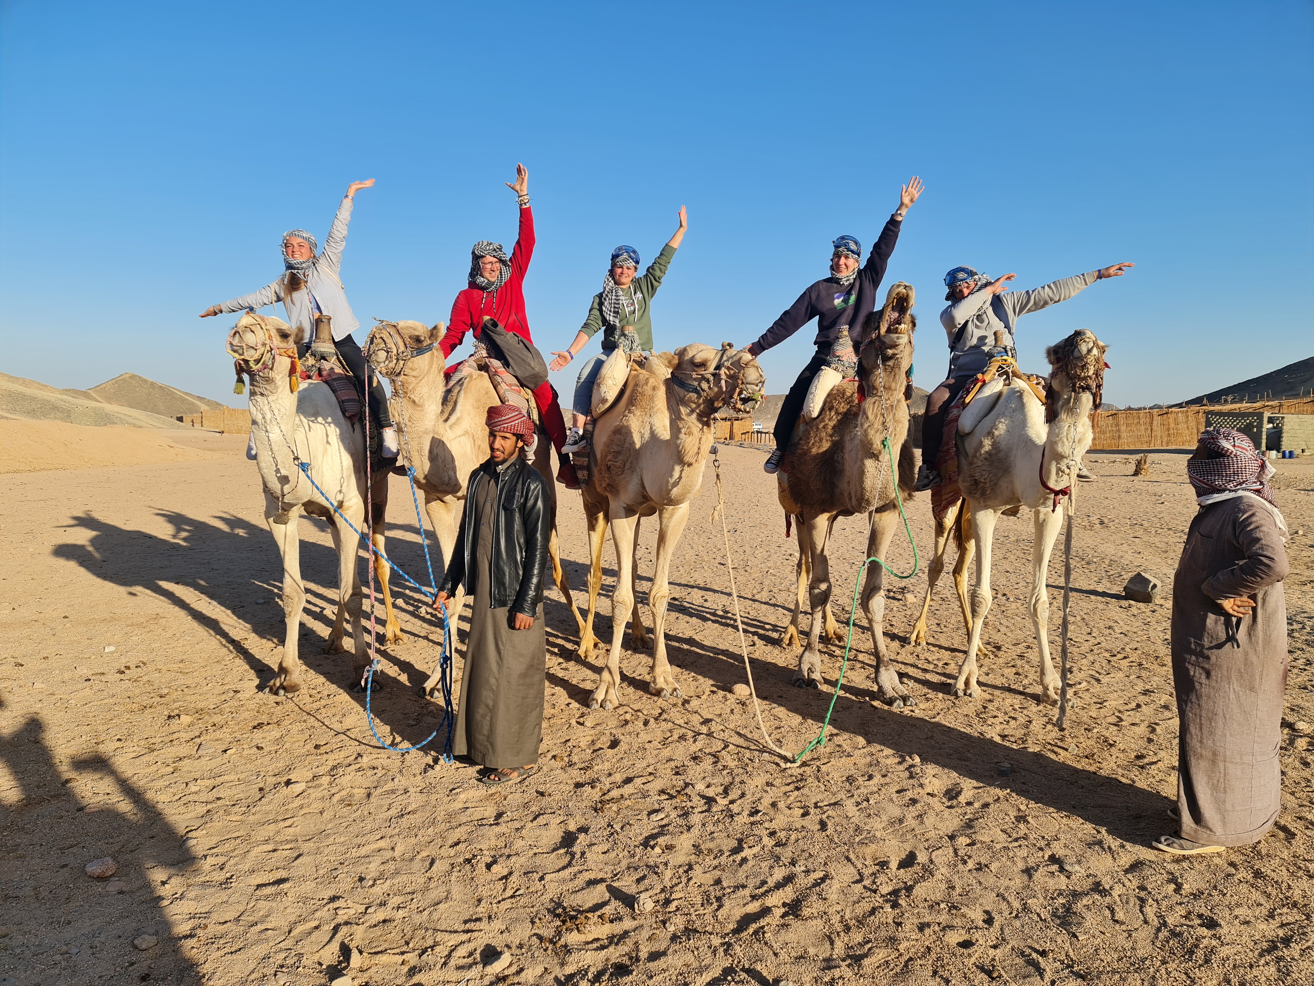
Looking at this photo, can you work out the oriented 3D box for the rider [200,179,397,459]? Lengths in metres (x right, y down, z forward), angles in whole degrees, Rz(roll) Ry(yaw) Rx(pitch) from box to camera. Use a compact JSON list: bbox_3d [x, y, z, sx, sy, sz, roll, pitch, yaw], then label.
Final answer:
[{"bbox_3d":[-2.400,-1.163,6.347,1.330,1.860,0.800,0,5,-2],"label":"rider"}]

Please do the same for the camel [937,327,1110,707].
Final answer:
[{"bbox_3d":[2.190,0.129,6.060,0.780,2.130,2.300,0,5,-6],"label":"camel"}]

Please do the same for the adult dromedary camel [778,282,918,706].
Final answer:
[{"bbox_3d":[1.210,-0.021,6.118,0.830,2.420,2.200,0,5,-3],"label":"adult dromedary camel"}]

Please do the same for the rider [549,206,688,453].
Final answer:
[{"bbox_3d":[-0.250,-1.071,6.158,0.920,1.650,0.720,0,4,-6],"label":"rider"}]

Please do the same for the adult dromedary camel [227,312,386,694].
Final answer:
[{"bbox_3d":[-2.140,0.041,6.440,0.760,2.320,2.250,0,4,-3],"label":"adult dromedary camel"}]

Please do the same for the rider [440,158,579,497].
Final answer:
[{"bbox_3d":[-1.010,-1.114,6.336,0.930,2.160,0.750,0,4,5],"label":"rider"}]

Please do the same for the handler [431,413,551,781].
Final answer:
[{"bbox_3d":[-0.730,0.452,4.420,0.580,1.750,0.450,3,5,30],"label":"handler"}]

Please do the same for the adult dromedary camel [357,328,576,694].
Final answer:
[{"bbox_3d":[-1.080,0.072,6.422,0.800,2.270,2.250,1,4,17],"label":"adult dromedary camel"}]

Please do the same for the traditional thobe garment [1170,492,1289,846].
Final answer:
[{"bbox_3d":[2.320,0.668,3.899,0.410,1.370,0.480,1,4,16],"label":"traditional thobe garment"}]

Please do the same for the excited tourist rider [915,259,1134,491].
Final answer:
[{"bbox_3d":[2.380,-0.771,6.208,1.360,1.500,0.800,1,5,7],"label":"excited tourist rider"}]

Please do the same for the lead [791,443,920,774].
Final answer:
[{"bbox_3d":[1.060,0.502,5.070,0.300,1.600,1.050,4,6,41],"label":"lead"}]

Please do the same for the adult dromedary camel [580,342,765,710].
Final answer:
[{"bbox_3d":[-0.020,0.116,6.375,0.980,2.180,2.250,-1,4,-12],"label":"adult dromedary camel"}]

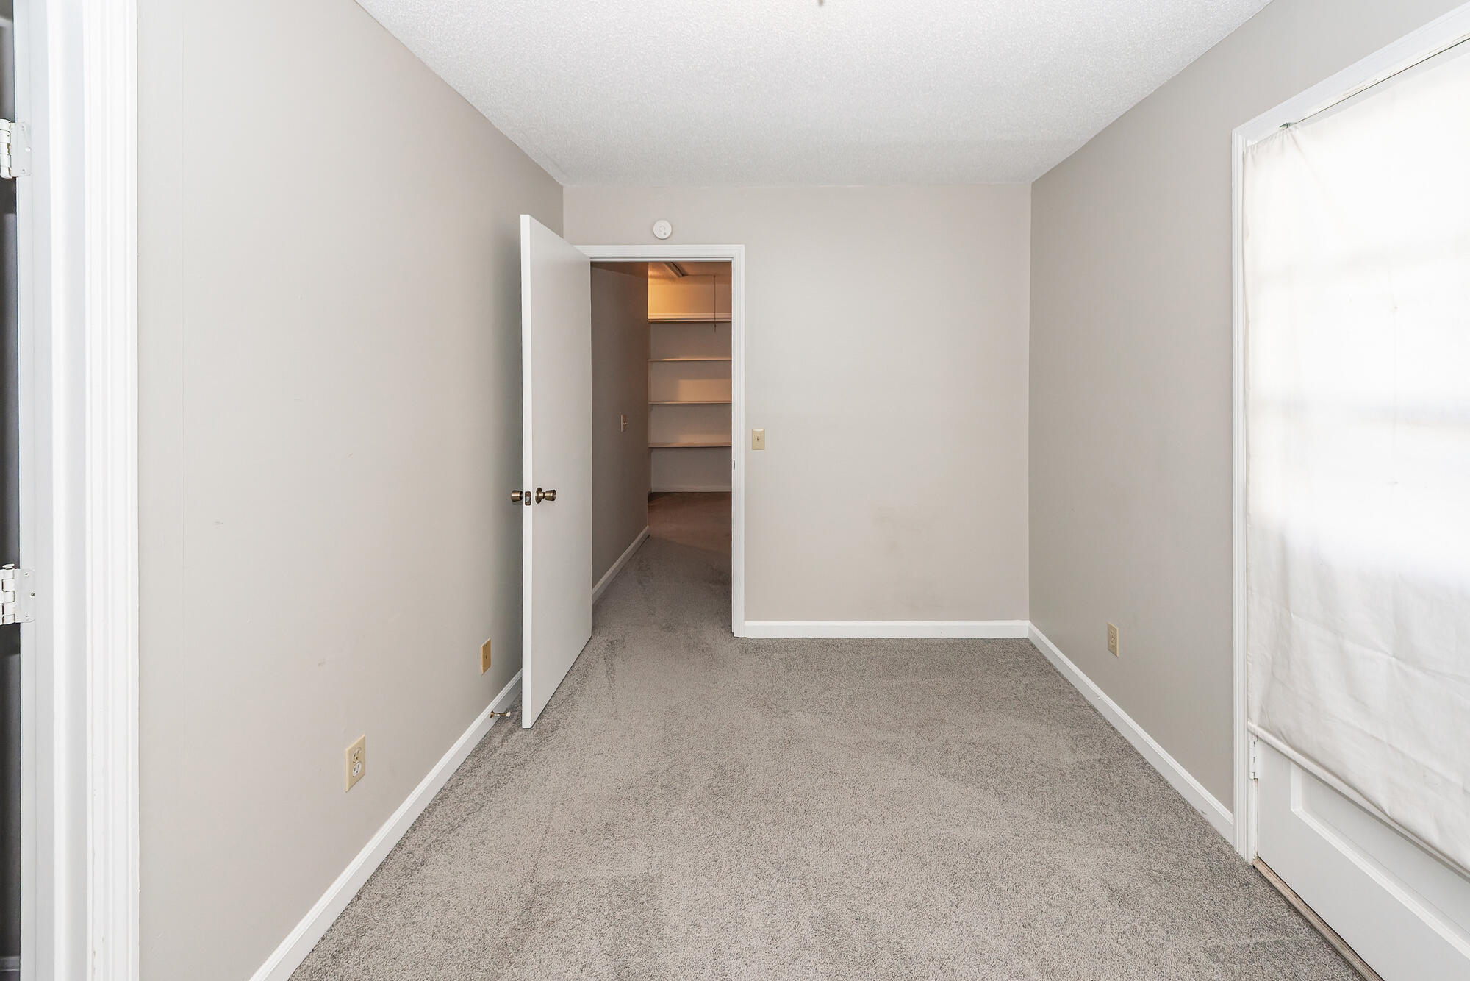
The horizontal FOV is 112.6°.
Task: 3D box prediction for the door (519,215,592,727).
[{"bbox_3d":[-0.811,-0.160,2.300,0.038,2.030,0.735,0,4,3],"label":"door"}]

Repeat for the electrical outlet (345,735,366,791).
[{"bbox_3d":[-1.048,0.755,1.355,0.008,0.115,0.069,0,4,5],"label":"electrical outlet"}]

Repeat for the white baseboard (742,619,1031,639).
[{"bbox_3d":[0.817,0.747,2.630,1.540,0.095,0.018,0,4,0],"label":"white baseboard"}]

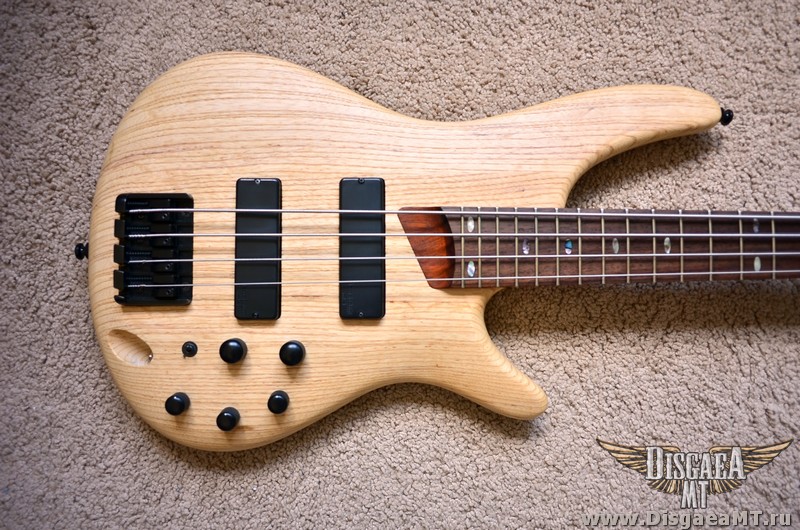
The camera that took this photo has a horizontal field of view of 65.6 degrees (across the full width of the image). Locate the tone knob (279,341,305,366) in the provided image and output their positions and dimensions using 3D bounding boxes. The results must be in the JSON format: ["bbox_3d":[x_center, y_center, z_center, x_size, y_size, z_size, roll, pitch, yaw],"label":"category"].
[{"bbox_3d":[-0.081,0.066,0.467,0.018,0.016,0.018,0,88,-2],"label":"tone knob"}]

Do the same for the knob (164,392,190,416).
[{"bbox_3d":[-0.169,0.105,0.470,0.015,0.016,0.015,0,89,-2],"label":"knob"}]

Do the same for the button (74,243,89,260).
[{"bbox_3d":[-0.248,-0.010,0.489,0.012,0.013,0.013,0,88,-2],"label":"button"}]

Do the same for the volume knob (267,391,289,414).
[{"bbox_3d":[-0.092,0.104,0.469,0.015,0.016,0.015,0,89,-2],"label":"volume knob"}]

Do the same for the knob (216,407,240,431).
[{"bbox_3d":[-0.130,0.117,0.470,0.015,0.016,0.015,0,91,-2],"label":"knob"}]

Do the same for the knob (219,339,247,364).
[{"bbox_3d":[-0.126,0.065,0.468,0.018,0.016,0.018,0,88,-2],"label":"knob"}]

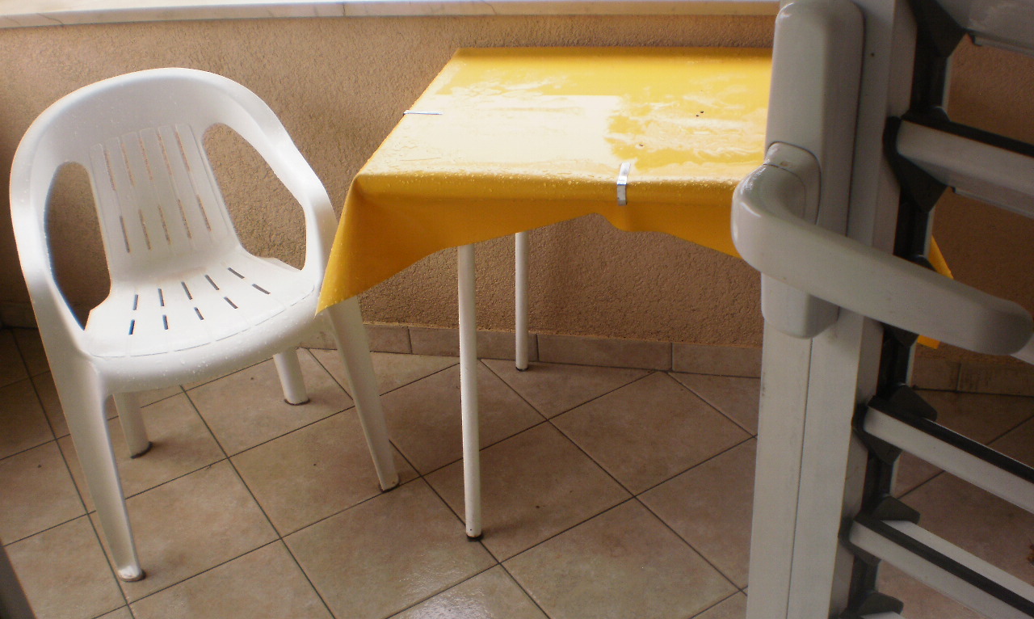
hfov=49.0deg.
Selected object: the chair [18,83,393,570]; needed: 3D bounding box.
[{"bbox_3d":[-0.620,-0.015,2.139,0.567,0.788,0.521,-17,33,-19],"label":"chair"}]

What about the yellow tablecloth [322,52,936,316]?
[{"bbox_3d":[0.220,-0.232,1.906,0.945,0.224,0.648,3,32,14],"label":"yellow tablecloth"}]

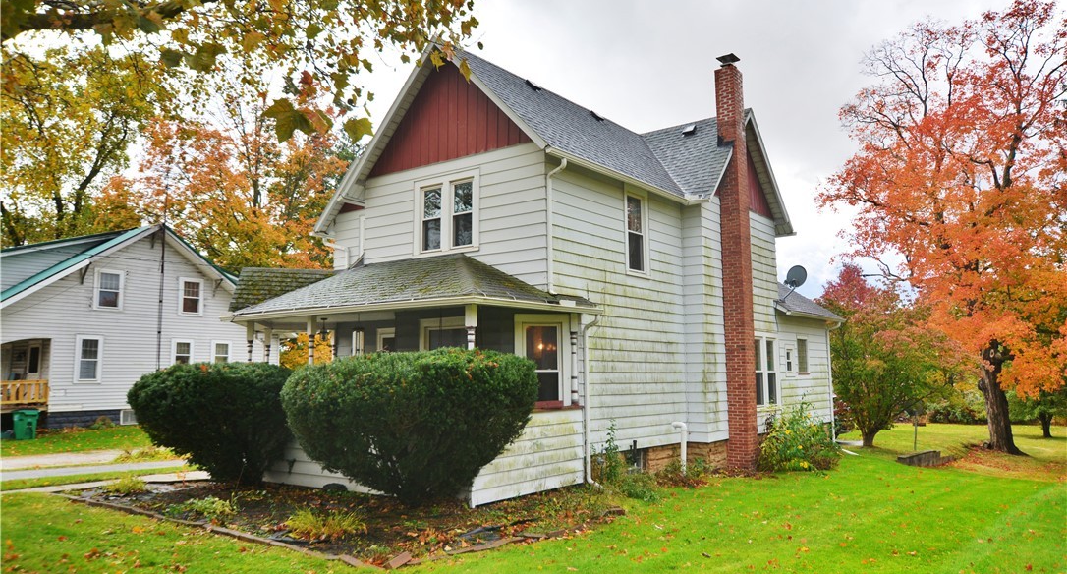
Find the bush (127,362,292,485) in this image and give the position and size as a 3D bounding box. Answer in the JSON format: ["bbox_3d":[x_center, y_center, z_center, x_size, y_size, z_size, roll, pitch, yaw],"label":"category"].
[{"bbox_3d":[-5.304,2.252,13.150,2.650,2.000,2.450,-5,-8,36],"label":"bush"}]

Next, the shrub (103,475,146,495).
[{"bbox_3d":[-6.700,3.233,13.100,0.680,0.360,0.620,-5,-8,36],"label":"shrub"}]

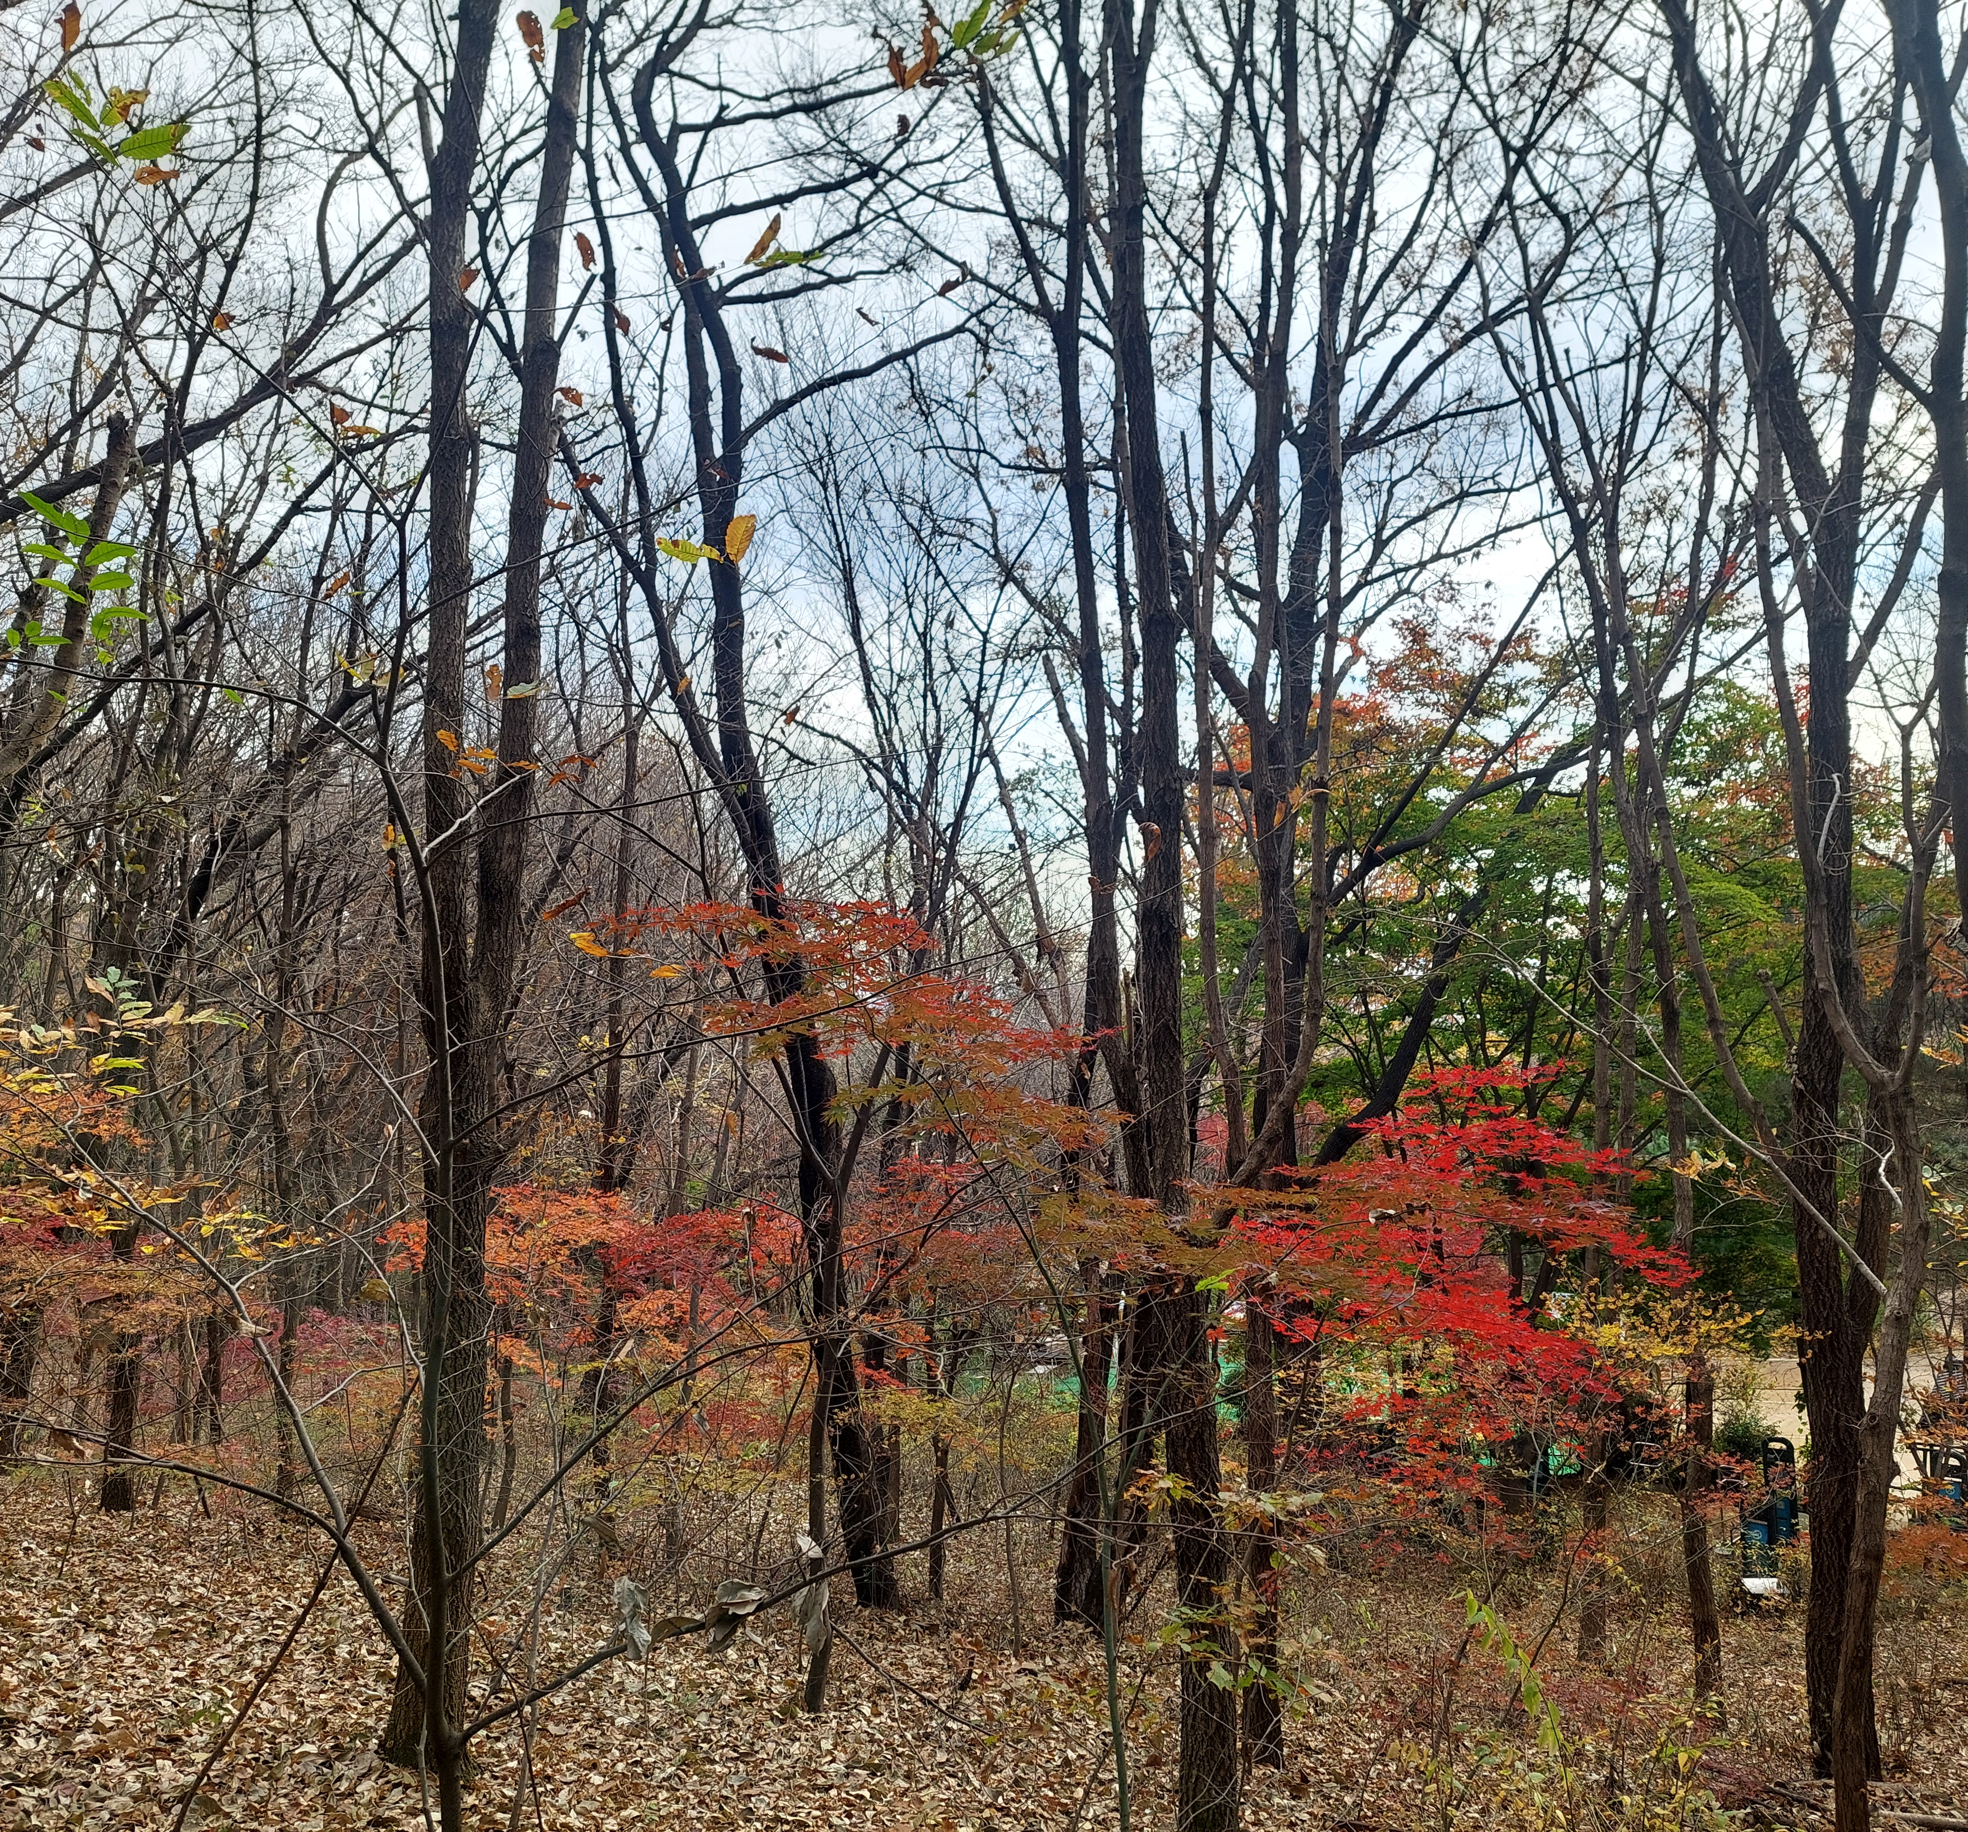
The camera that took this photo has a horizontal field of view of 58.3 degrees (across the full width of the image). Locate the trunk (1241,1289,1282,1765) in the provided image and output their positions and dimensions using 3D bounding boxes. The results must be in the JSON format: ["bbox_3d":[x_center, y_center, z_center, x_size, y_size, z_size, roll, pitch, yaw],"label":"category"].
[{"bbox_3d":[1.338,2.940,8.500,0.170,2.220,0.170,0,-7,0],"label":"trunk"}]

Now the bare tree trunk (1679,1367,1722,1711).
[{"bbox_3d":[4.480,3.860,11.000,0.190,2.080,0.190,0,-7,0],"label":"bare tree trunk"}]

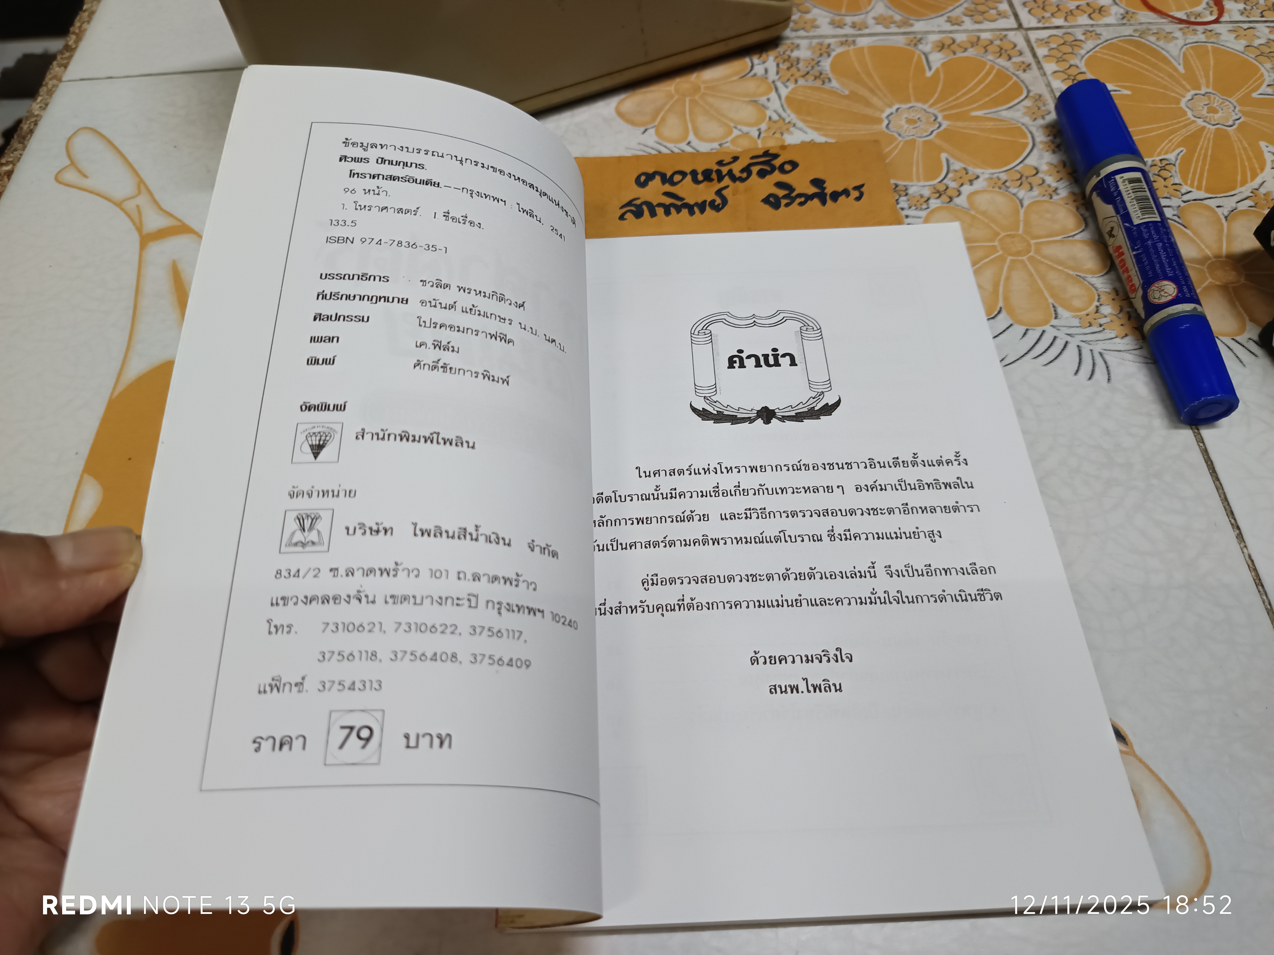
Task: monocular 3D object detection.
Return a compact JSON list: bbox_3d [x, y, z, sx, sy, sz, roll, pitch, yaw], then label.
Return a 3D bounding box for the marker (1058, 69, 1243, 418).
[{"bbox_3d":[0.166,-0.079,0.292,0.018,0.018,0.140,-1,59,2],"label":"marker"}]

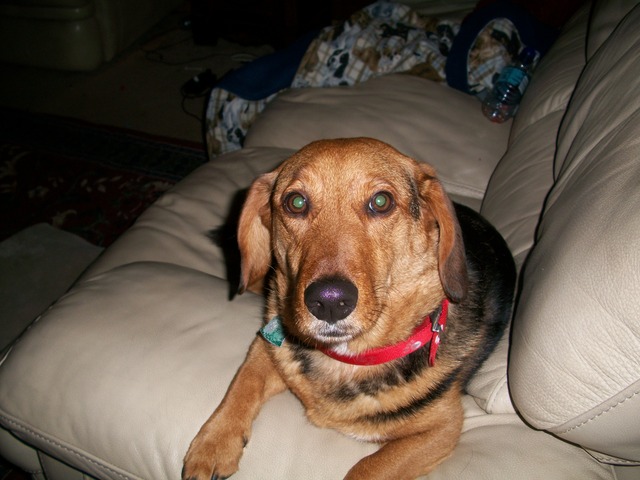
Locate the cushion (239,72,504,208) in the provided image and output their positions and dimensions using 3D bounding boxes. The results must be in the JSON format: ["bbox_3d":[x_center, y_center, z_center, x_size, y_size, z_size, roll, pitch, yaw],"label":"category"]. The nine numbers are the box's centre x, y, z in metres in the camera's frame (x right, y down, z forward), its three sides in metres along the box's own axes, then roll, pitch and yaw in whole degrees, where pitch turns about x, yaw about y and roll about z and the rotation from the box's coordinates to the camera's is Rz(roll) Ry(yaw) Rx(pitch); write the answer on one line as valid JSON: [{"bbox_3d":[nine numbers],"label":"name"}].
[{"bbox_3d":[0.147,-0.202,1.361,0.510,0.160,0.530,14,37,19],"label":"cushion"}]

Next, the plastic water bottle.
[{"bbox_3d":[0.409,-0.338,1.375,0.064,0.064,0.205,19,64,25],"label":"plastic water bottle"}]

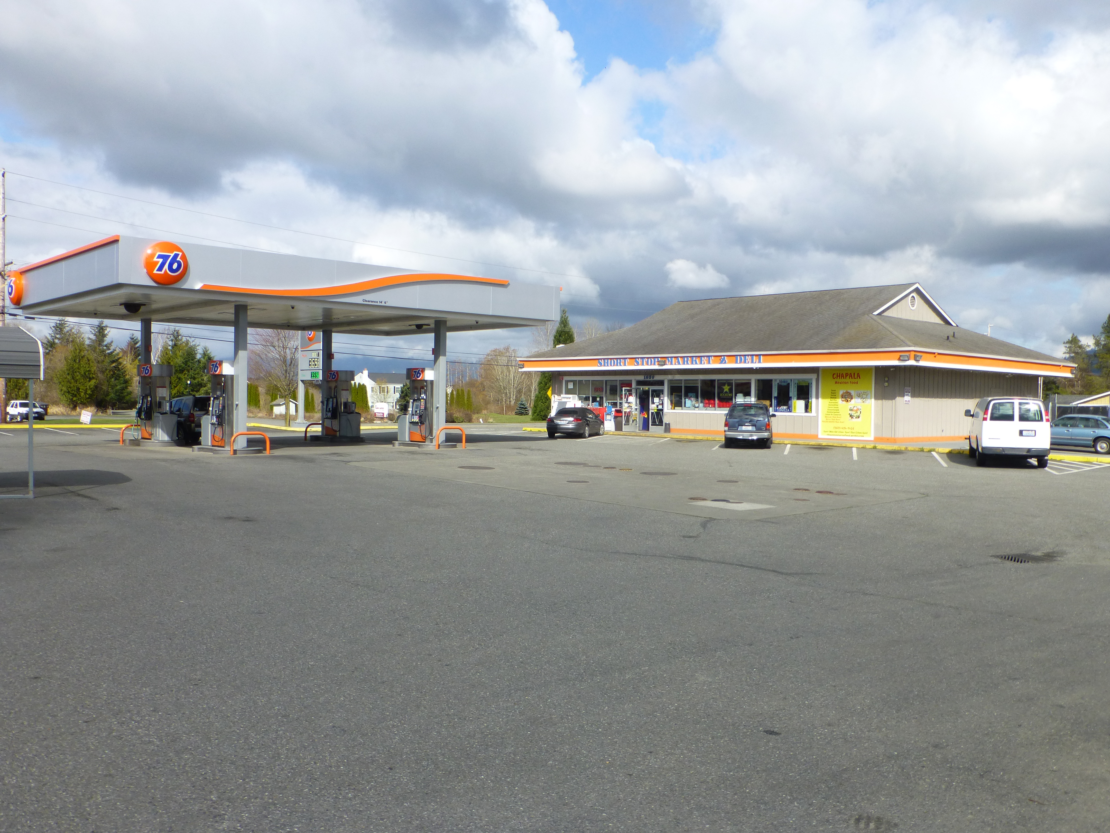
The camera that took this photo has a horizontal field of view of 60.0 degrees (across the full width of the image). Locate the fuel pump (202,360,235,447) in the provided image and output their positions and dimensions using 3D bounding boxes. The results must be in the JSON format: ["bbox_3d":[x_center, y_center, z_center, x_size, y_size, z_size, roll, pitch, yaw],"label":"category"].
[{"bbox_3d":[-10.286,-0.402,29.982,0.680,2.600,1.280,0,1,-42],"label":"fuel pump"}]

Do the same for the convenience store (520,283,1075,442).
[{"bbox_3d":[12.403,-2.907,51.321,18.058,7.352,22.605,0,2,-44],"label":"convenience store"}]

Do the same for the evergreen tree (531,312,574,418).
[{"bbox_3d":[0.691,-3.899,73.000,5.001,8.456,5.001,1,1,0],"label":"evergreen tree"}]

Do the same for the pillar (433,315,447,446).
[{"bbox_3d":[-3.926,-1.202,33.206,0.250,4.216,0.349,0,2,-42],"label":"pillar"}]

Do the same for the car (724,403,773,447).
[{"bbox_3d":[7.918,0.318,39.018,1.800,1.730,4.790,1,1,13],"label":"car"}]

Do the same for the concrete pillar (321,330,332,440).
[{"bbox_3d":[-9.358,-1.366,39.371,0.280,4.320,0.400,0,1,-42],"label":"concrete pillar"}]

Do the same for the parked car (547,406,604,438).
[{"bbox_3d":[1.069,0.253,46.265,1.770,1.390,4.900,1,1,14],"label":"parked car"}]

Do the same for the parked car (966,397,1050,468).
[{"bbox_3d":[15.343,0.485,32.829,2.000,2.140,5.800,1,1,18],"label":"parked car"}]

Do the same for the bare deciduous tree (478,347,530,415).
[{"bbox_3d":[-5.183,-3.786,100.000,5.409,7.122,5.409,1,1,-3],"label":"bare deciduous tree"}]

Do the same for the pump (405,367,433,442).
[{"bbox_3d":[-4.752,-0.413,34.601,0.680,2.590,1.200,0,1,-42],"label":"pump"}]

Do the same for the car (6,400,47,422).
[{"bbox_3d":[-44.303,-0.457,80.500,1.800,1.750,4.400,0,2,-45],"label":"car"}]

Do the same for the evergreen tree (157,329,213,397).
[{"bbox_3d":[-44.984,-5.801,117.000,6.750,9.598,6.750,0,1,-21],"label":"evergreen tree"}]

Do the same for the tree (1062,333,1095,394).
[{"bbox_3d":[67.984,-5.112,125.031,3.900,11.300,3.900,1,1,28],"label":"tree"}]

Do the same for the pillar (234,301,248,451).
[{"bbox_3d":[-9.247,-1.178,28.381,0.250,4.212,0.349,0,2,-42],"label":"pillar"}]

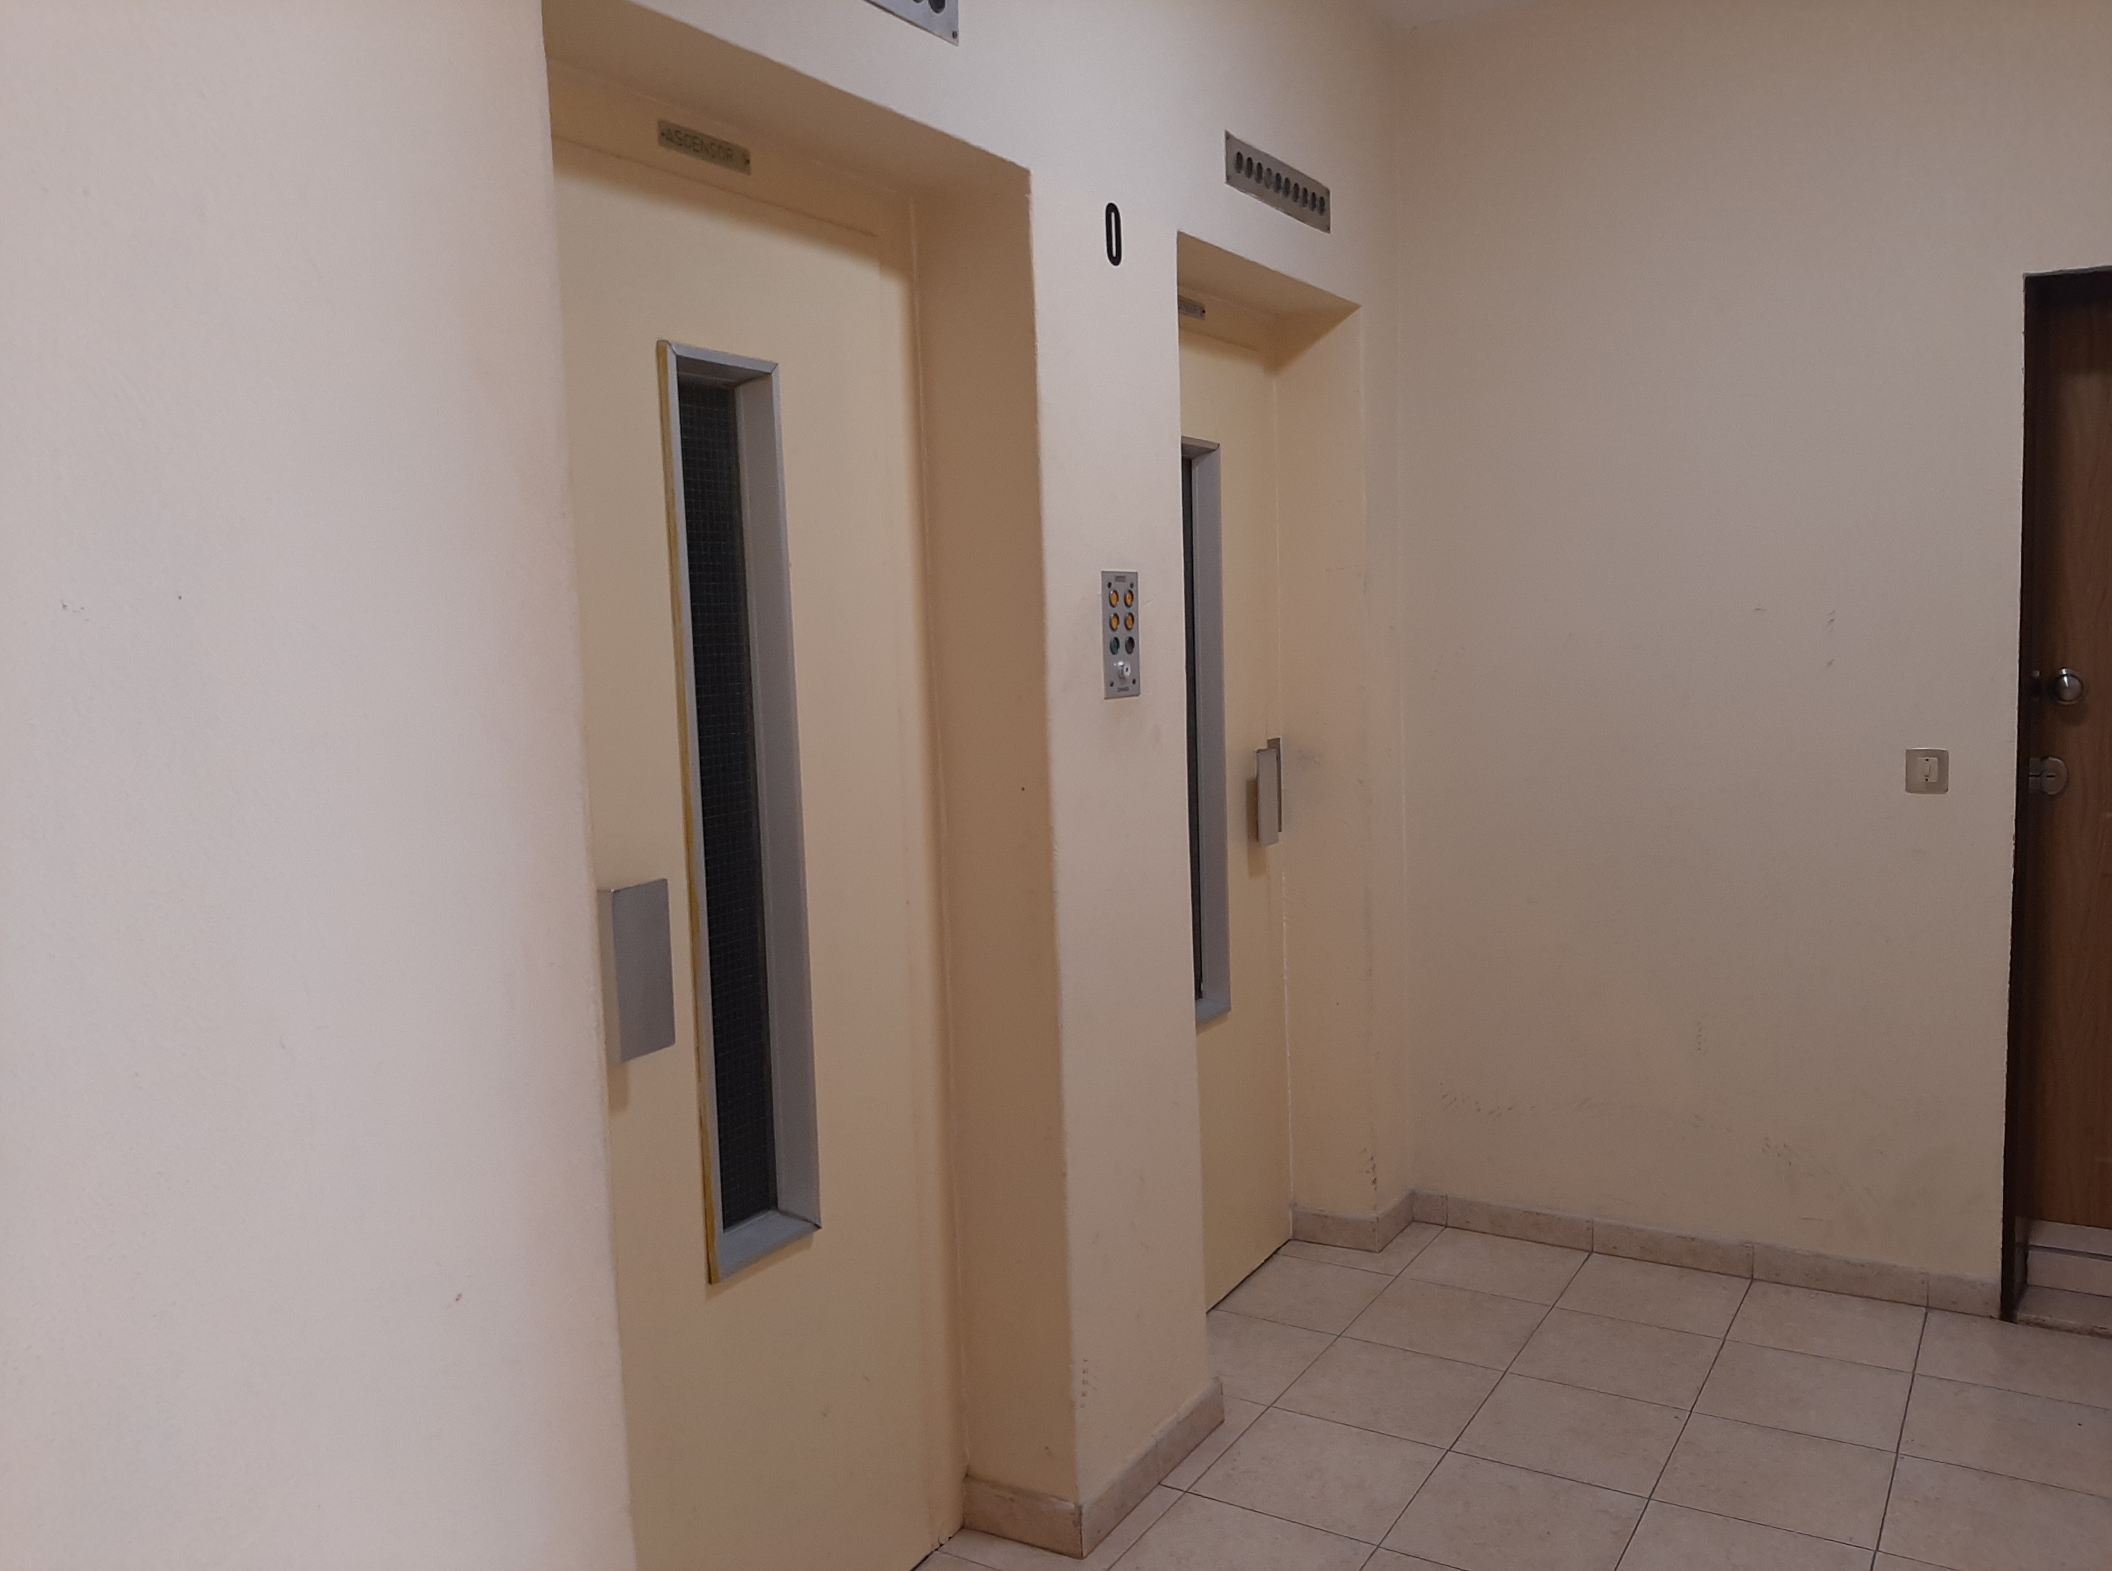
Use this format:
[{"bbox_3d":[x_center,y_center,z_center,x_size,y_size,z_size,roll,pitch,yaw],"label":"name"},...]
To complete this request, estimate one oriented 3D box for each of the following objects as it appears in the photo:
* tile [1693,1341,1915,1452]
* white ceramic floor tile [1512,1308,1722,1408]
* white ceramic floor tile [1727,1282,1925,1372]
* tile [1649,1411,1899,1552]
[{"bbox_3d":[1.364,1.111,3.000,0.330,0.010,0.330,1,7,32],"label":"tile"},{"bbox_3d":[1.083,1.105,3.179,0.333,0.010,0.336,2,7,32],"label":"white ceramic floor tile"},{"bbox_3d":[1.540,1.079,3.286,0.333,0.010,0.328,2,7,32],"label":"white ceramic floor tile"},{"bbox_3d":[1.190,1.145,2.719,0.330,0.010,0.330,1,7,32],"label":"tile"}]

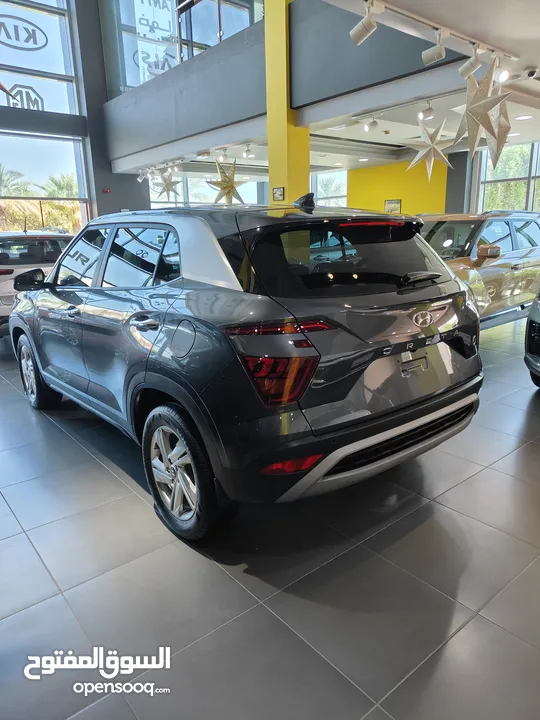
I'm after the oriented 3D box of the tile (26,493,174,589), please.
[{"bbox_3d":[-0.841,0.894,2.542,0.604,0.010,0.604,-13,18,-38],"label":"tile"}]

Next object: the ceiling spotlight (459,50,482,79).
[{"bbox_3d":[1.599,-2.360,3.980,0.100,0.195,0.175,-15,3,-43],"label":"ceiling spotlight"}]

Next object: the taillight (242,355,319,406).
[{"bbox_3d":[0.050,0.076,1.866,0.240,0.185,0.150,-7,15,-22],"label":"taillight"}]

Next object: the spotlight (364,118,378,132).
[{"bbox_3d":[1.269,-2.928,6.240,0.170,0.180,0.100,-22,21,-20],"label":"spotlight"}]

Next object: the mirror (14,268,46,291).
[{"bbox_3d":[-1.759,-0.589,3.671,0.220,0.155,0.130,-13,18,-38],"label":"mirror"}]

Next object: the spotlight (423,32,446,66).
[{"bbox_3d":[0.962,-1.819,2.920,0.096,0.180,0.170,-11,17,-34],"label":"spotlight"}]

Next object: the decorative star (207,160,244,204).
[{"bbox_3d":[-0.681,-2.786,8.100,0.210,0.930,0.920,12,20,42],"label":"decorative star"}]

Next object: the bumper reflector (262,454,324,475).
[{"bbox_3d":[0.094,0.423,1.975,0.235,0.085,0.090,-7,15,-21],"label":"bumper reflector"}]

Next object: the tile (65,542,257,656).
[{"bbox_3d":[-0.458,0.992,2.075,0.600,0.010,0.600,-13,18,-37],"label":"tile"}]

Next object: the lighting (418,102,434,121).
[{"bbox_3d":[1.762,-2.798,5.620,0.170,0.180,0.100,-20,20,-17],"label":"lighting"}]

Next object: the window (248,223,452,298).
[{"bbox_3d":[0.471,-0.473,2.395,1.290,0.340,0.120,-13,-17,-38],"label":"window"}]

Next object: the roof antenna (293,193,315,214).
[{"bbox_3d":[0.173,-0.828,2.654,0.066,0.092,0.160,-13,24,-38],"label":"roof antenna"}]

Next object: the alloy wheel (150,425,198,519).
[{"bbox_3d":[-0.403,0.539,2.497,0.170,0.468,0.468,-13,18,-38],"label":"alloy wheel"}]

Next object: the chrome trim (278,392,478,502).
[{"bbox_3d":[0.634,0.370,2.406,1.420,0.275,0.230,-13,18,-38],"label":"chrome trim"}]

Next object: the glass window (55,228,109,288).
[{"bbox_3d":[-1.290,-0.693,3.426,0.050,0.410,0.790,14,1,-41],"label":"glass window"}]

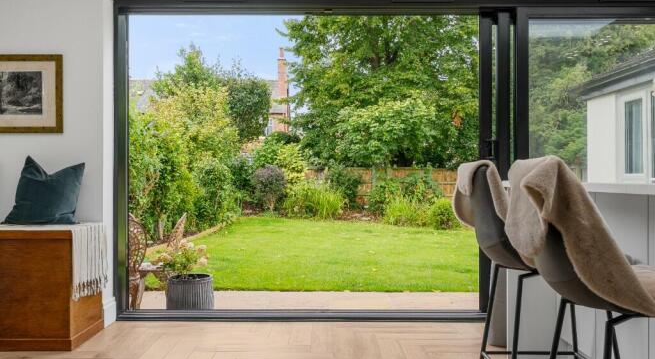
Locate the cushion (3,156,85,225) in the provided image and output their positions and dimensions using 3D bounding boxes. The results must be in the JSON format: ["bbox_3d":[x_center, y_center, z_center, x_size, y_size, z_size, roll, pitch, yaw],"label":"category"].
[{"bbox_3d":[-1.717,0.064,3.520,0.460,0.440,0.170,0,-17,0],"label":"cushion"}]

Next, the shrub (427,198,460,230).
[{"bbox_3d":[2.530,0.736,12.600,0.760,0.700,0.740,0,0,0],"label":"shrub"}]

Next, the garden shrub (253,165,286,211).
[{"bbox_3d":[-1.840,0.286,18.500,1.080,1.460,1.050,0,0,0],"label":"garden shrub"}]

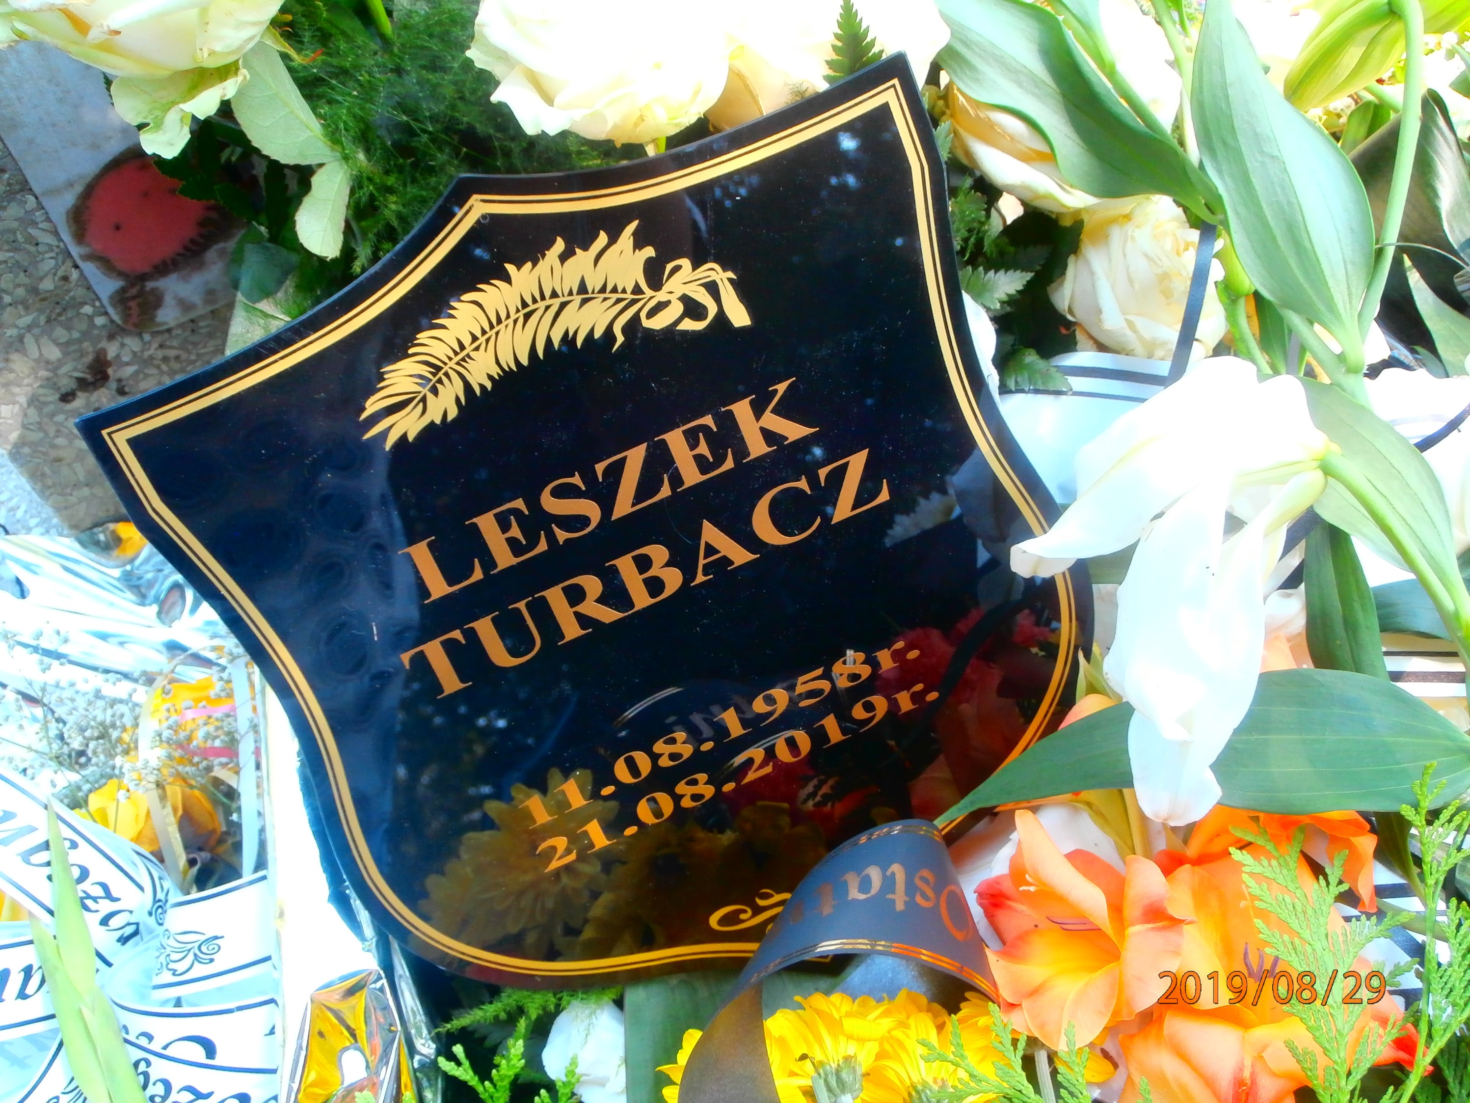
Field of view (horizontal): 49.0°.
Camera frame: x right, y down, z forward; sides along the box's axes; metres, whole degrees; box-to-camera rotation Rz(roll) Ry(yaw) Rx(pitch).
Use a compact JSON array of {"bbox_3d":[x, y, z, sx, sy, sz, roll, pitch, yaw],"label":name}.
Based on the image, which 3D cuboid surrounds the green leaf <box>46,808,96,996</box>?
[{"bbox_3d":[-0.231,0.122,0.560,0.016,0.010,0.068,-13,90,-15],"label":"green leaf"}]

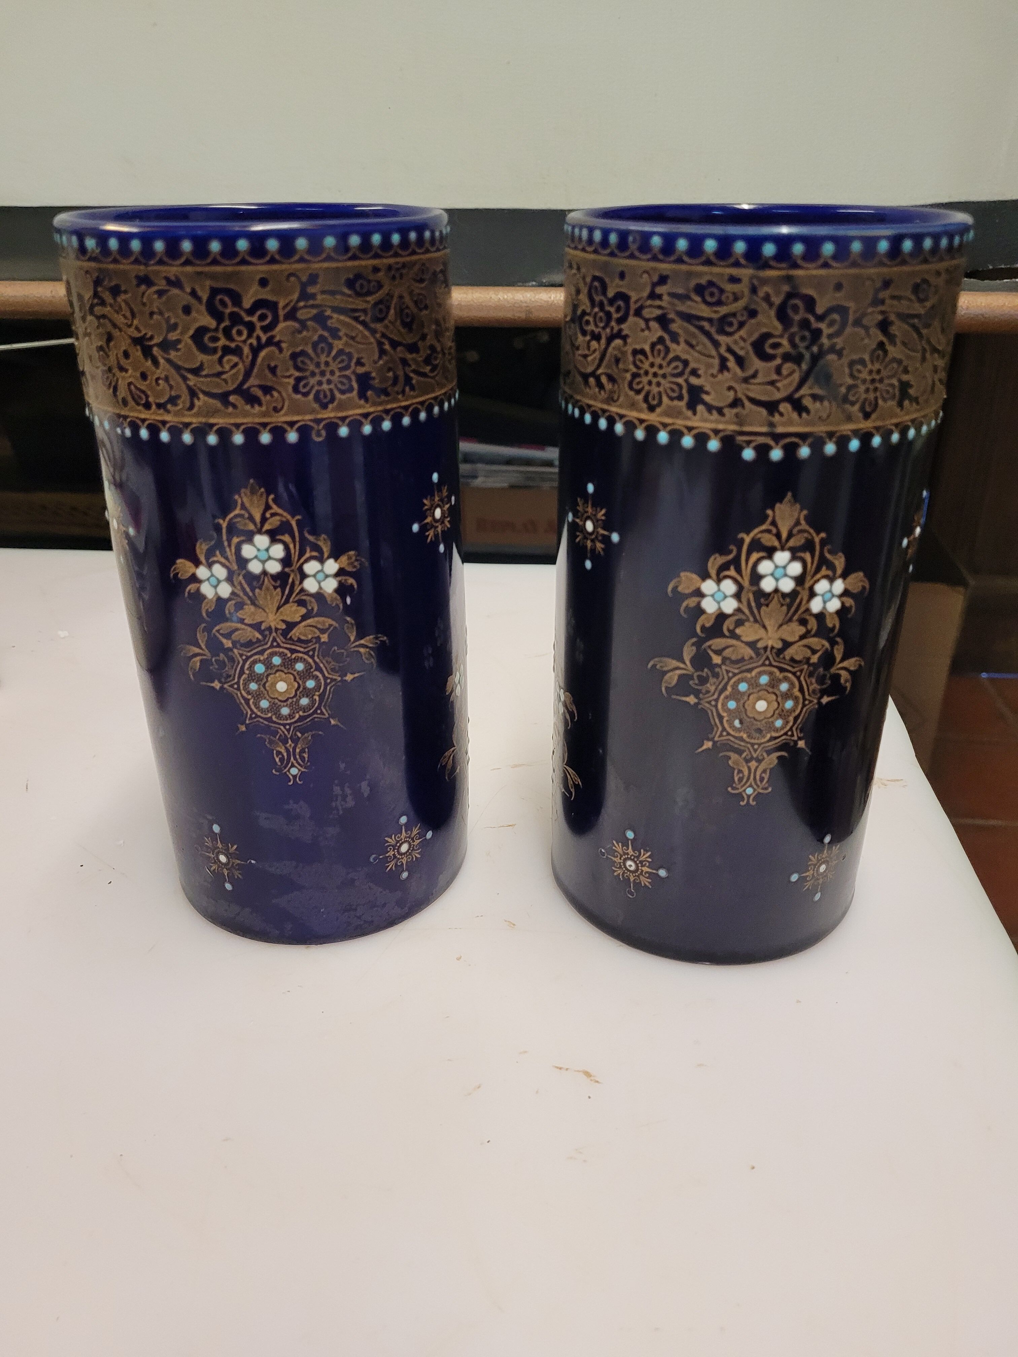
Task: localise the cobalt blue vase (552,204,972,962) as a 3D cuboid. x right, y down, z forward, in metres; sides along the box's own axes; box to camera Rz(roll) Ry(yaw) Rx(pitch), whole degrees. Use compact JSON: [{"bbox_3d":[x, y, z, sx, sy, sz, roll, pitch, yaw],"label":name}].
[{"bbox_3d":[0.094,-0.039,0.441,0.147,0.295,0.147,0,27,0],"label":"cobalt blue vase"}]

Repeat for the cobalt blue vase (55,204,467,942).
[{"bbox_3d":[-0.094,-0.045,0.454,0.147,0.295,0.147,0,27,0],"label":"cobalt blue vase"}]

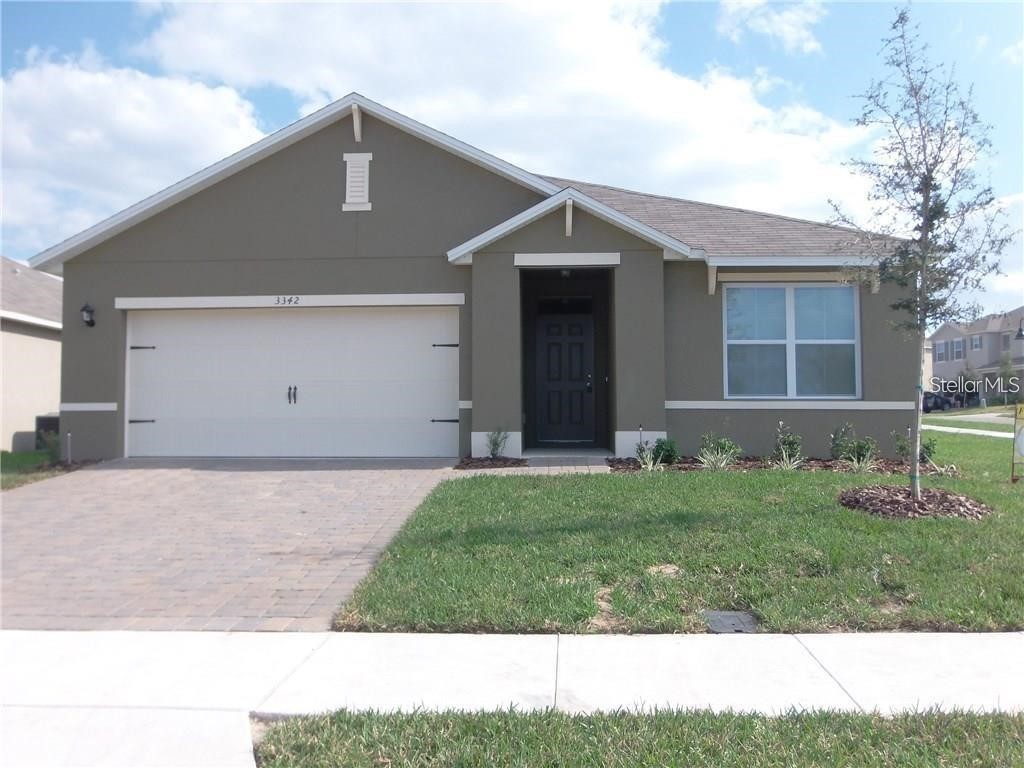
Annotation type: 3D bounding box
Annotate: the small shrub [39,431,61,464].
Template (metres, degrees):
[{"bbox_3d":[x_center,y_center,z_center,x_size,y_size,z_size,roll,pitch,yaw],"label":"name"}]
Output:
[{"bbox_3d":[-6.705,0.908,11.150,0.319,0.468,0.340,0,-2,3],"label":"small shrub"}]

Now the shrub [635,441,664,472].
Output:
[{"bbox_3d":[1.779,0.925,9.950,0.388,0.388,0.380,0,-2,3],"label":"shrub"}]

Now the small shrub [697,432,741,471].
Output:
[{"bbox_3d":[2.685,0.862,10.000,0.572,0.464,0.520,0,-2,3],"label":"small shrub"}]

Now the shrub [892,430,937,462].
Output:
[{"bbox_3d":[5.338,0.815,10.200,0.584,0.396,0.500,0,-2,3],"label":"shrub"}]

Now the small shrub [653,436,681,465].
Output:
[{"bbox_3d":[2.049,0.870,10.200,0.371,0.347,0.370,0,-2,3],"label":"small shrub"}]

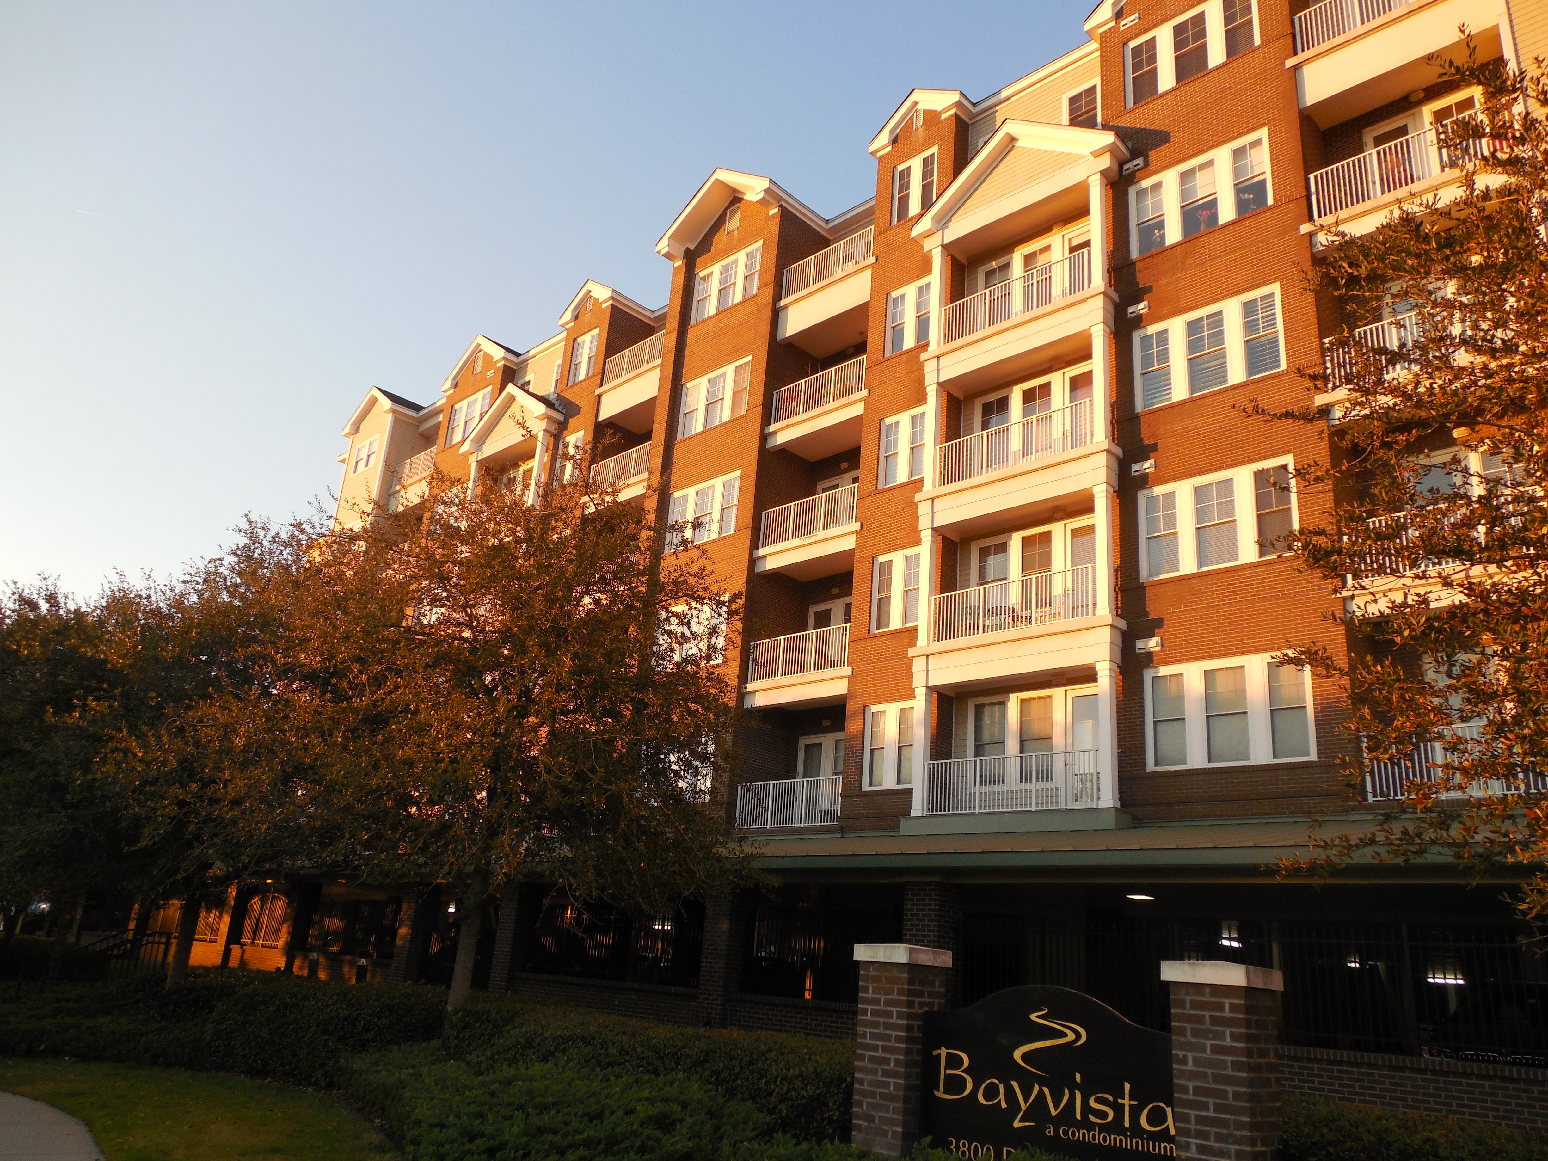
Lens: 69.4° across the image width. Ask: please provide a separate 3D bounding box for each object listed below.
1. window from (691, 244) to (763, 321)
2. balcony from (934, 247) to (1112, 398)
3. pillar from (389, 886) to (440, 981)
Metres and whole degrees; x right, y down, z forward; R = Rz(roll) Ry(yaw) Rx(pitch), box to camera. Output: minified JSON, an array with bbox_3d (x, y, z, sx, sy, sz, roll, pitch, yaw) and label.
[{"bbox_3d":[-1.365,-8.657,32.683,2.790,1.804,0.120,-13,-26,41],"label":"window"},{"bbox_3d":[5.499,-5.649,24.752,4.625,1.998,1.203,-14,-26,43],"label":"balcony"},{"bbox_3d":[-7.776,7.818,24.223,0.600,2.500,0.600,-13,-26,41],"label":"pillar"}]

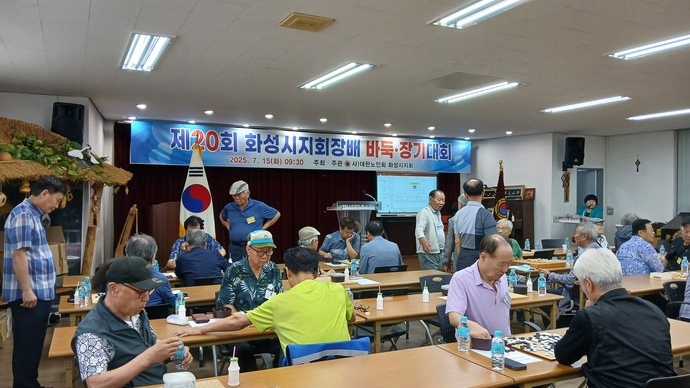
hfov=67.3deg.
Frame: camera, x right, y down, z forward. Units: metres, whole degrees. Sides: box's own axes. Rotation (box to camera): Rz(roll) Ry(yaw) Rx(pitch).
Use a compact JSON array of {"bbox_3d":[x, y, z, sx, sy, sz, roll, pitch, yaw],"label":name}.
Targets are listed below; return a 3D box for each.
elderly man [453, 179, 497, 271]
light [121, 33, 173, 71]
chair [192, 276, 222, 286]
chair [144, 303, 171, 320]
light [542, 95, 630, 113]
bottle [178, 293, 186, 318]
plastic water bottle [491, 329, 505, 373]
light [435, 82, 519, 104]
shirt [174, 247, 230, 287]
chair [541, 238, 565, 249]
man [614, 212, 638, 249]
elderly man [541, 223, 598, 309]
[{"bbox_3d":[1.375,0.705,5.500,0.530,1.710,0.330,0,0,13],"label":"elderly man"},{"bbox_3d":[-1.742,-1.209,4.494,0.300,0.060,1.240,0,0,-28],"label":"light"},{"bbox_3d":[-1.292,1.164,5.014,0.480,0.800,0.530,0,0,-28],"label":"chair"},{"bbox_3d":[-1.493,1.160,3.698,0.520,0.800,0.540,0,0,-27],"label":"chair"},{"bbox_3d":[3.272,-1.217,7.116,0.310,0.080,1.250,0,0,-28],"label":"light"},{"bbox_3d":[-1.081,0.733,3.408,0.065,0.185,0.065,0,0,-27],"label":"bottle"},{"bbox_3d":[0.723,0.736,2.443,0.065,0.185,0.065,0,0,0],"label":"plastic water bottle"},{"bbox_3d":[1.530,-1.213,6.114,0.300,0.080,1.250,0,0,-27],"label":"light"},{"bbox_3d":[-1.403,0.764,5.096,0.550,0.530,0.380,0,0,-20],"label":"shirt"},{"bbox_3d":[3.447,1.158,8.312,0.470,0.800,0.500,0,0,-28],"label":"chair"},{"bbox_3d":[3.716,0.911,6.798,0.520,1.340,0.720,0,0,-37],"label":"man"},{"bbox_3d":[2.411,0.935,5.498,0.750,1.280,0.500,0,0,26],"label":"elderly man"}]

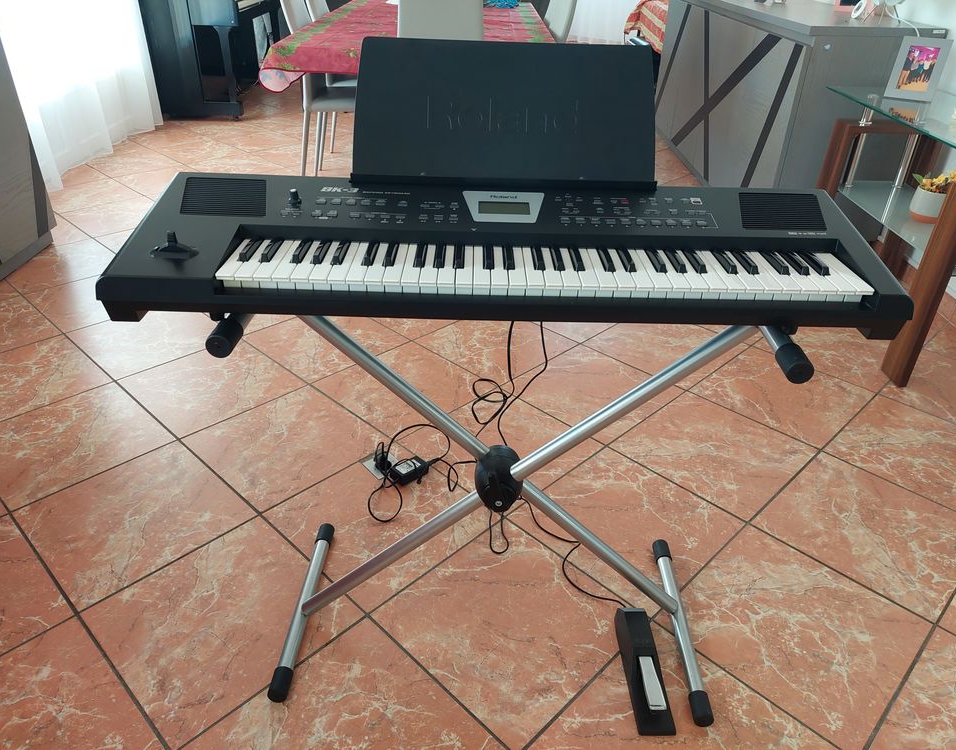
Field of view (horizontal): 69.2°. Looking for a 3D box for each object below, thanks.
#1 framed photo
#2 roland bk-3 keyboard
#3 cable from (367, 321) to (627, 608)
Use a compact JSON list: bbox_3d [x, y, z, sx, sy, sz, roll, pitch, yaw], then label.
[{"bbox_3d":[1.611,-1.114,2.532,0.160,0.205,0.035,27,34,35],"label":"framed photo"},{"bbox_3d":[0.039,-0.182,1.015,1.045,0.118,0.316,1,31,0],"label":"roland bk-3 keyboard"},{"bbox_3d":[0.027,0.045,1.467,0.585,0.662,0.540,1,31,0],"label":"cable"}]

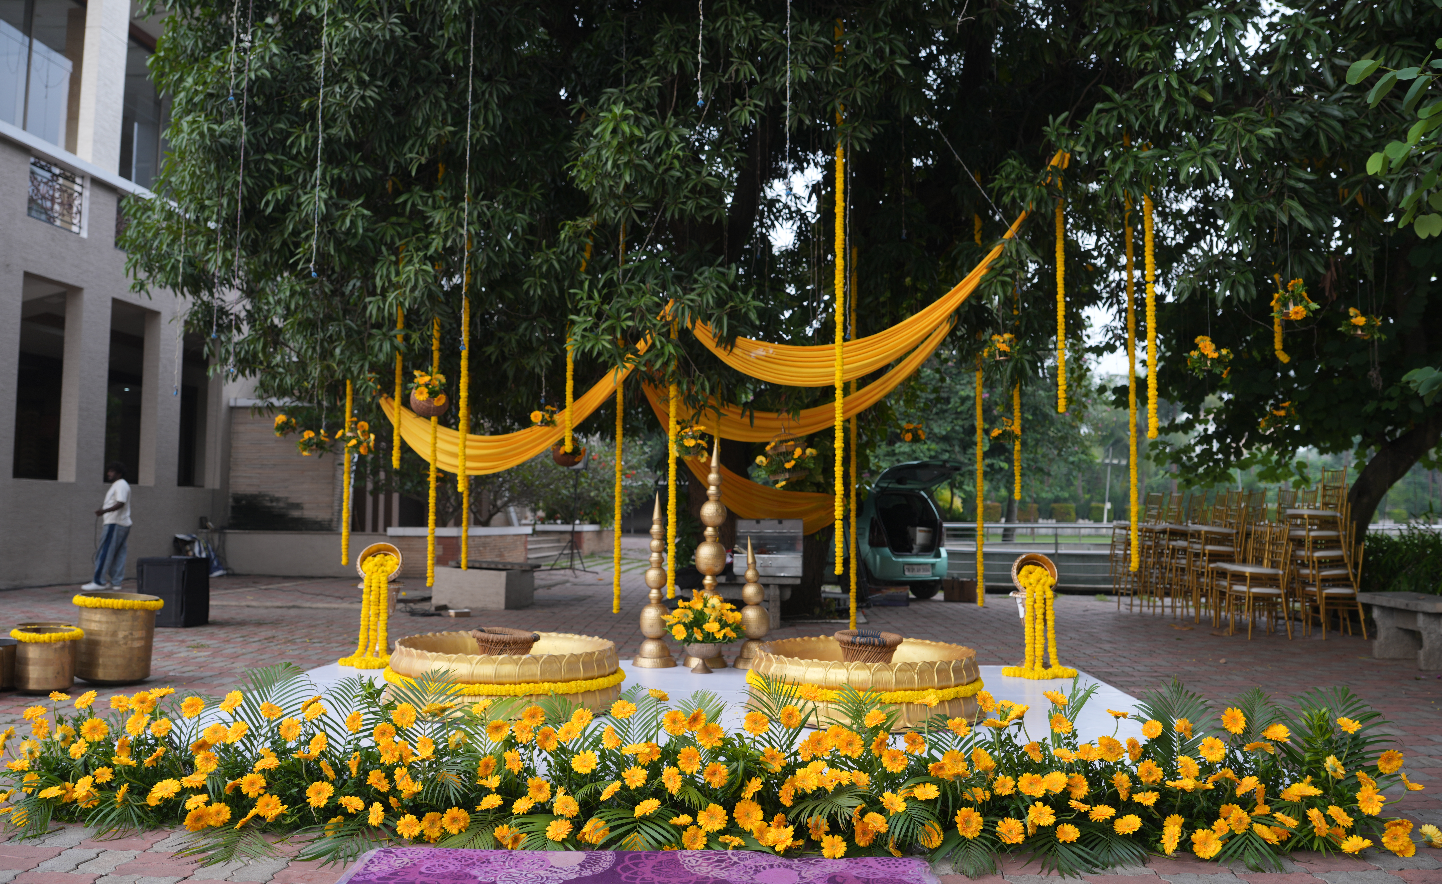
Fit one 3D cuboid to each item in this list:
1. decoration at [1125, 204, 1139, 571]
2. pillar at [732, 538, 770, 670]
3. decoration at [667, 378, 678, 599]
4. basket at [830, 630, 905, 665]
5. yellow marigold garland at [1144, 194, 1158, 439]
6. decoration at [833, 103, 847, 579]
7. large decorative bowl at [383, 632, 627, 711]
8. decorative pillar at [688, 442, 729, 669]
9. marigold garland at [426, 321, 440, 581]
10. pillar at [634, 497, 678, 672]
[{"bbox_3d":[2.693,-0.365,7.350,0.055,2.410,0.055,0,-4,0],"label":"decoration"},{"bbox_3d":[0.223,1.014,7.117,0.270,0.820,0.270,1,-4,0],"label":"pillar"},{"bbox_3d":[-0.370,0.367,8.500,0.068,1.660,0.068,0,-3,0],"label":"decoration"},{"bbox_3d":[0.828,1.261,6.280,0.387,0.401,0.387,0,-3,0],"label":"basket"},{"bbox_3d":[2.517,-0.742,6.570,0.060,1.430,0.060,1,-4,0],"label":"yellow marigold garland"},{"bbox_3d":[0.691,-0.552,6.555,0.060,2.620,0.060,1,-4,0],"label":"decoration"},{"bbox_3d":[-1.096,1.176,5.740,1.180,0.290,1.180,1,-4,0],"label":"large decorative bowl"},{"bbox_3d":[-0.075,0.782,7.948,0.314,1.597,0.314,2,-3,0],"label":"decorative pillar"},{"bbox_3d":[-1.942,0.060,7.550,0.052,1.820,0.052,0,-4,0],"label":"marigold garland"},{"bbox_3d":[-0.458,0.965,7.926,0.313,1.221,0.313,0,-3,0],"label":"pillar"}]

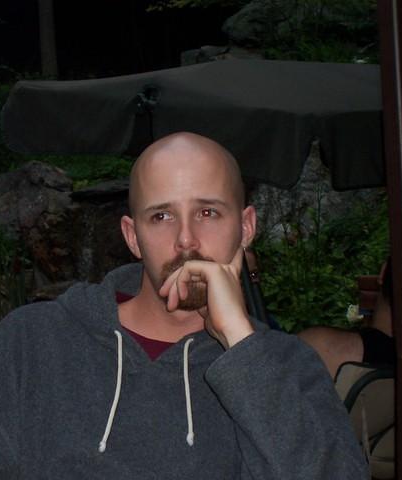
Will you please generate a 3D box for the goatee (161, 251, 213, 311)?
[{"bbox_3d":[-0.016,0.054,2.690,0.068,0.077,0.045,-4,1,3],"label":"goatee"}]

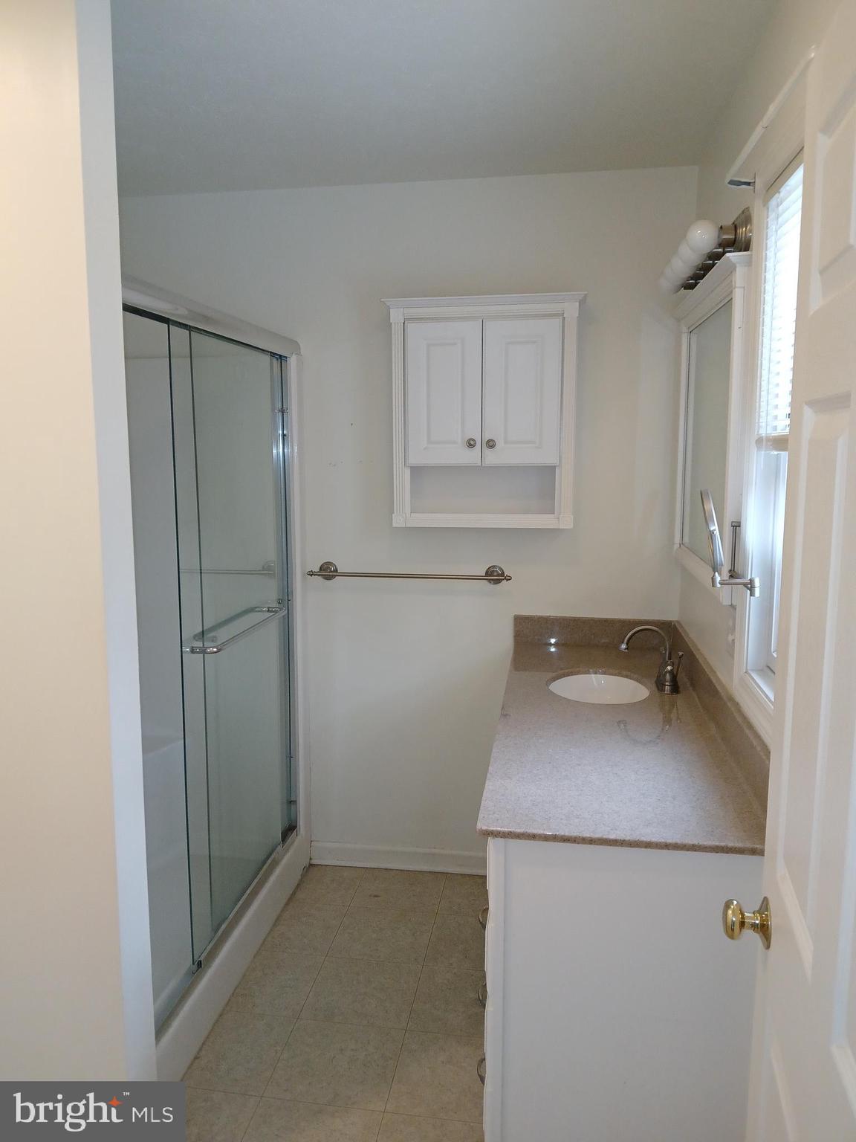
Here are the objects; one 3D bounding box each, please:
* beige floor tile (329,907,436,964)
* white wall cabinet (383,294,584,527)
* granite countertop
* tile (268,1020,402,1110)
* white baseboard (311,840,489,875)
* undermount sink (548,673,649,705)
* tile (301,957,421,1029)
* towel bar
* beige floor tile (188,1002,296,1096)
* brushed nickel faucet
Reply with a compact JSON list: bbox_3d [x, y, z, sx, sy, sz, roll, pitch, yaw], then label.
[{"bbox_3d":[-0.142,1.189,2.799,0.302,0.010,0.302,1,8,8],"label":"beige floor tile"},{"bbox_3d":[0.185,-0.521,2.875,0.657,0.743,0.193,1,8,8],"label":"white wall cabinet"},{"bbox_3d":[0.477,0.376,2.255,0.557,0.020,1.550,1,8,8],"label":"granite countertop"},{"bbox_3d":[-0.231,1.268,2.207,0.302,0.010,0.302,1,8,8],"label":"tile"},{"bbox_3d":[-0.068,1.082,3.220,0.767,0.088,0.015,1,8,8],"label":"white baseboard"},{"bbox_3d":[0.492,0.409,2.511,0.307,0.144,0.396,1,8,8],"label":"undermount sink"},{"bbox_3d":[-0.186,1.229,2.503,0.302,0.010,0.302,1,8,8],"label":"tile"},{"bbox_3d":[-0.069,0.012,3.047,0.731,0.067,0.071,1,8,8],"label":"towel bar"},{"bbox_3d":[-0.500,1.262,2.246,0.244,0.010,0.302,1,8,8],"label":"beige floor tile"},{"bbox_3d":[0.644,0.246,2.477,0.177,0.178,0.188,1,8,8],"label":"brushed nickel faucet"}]

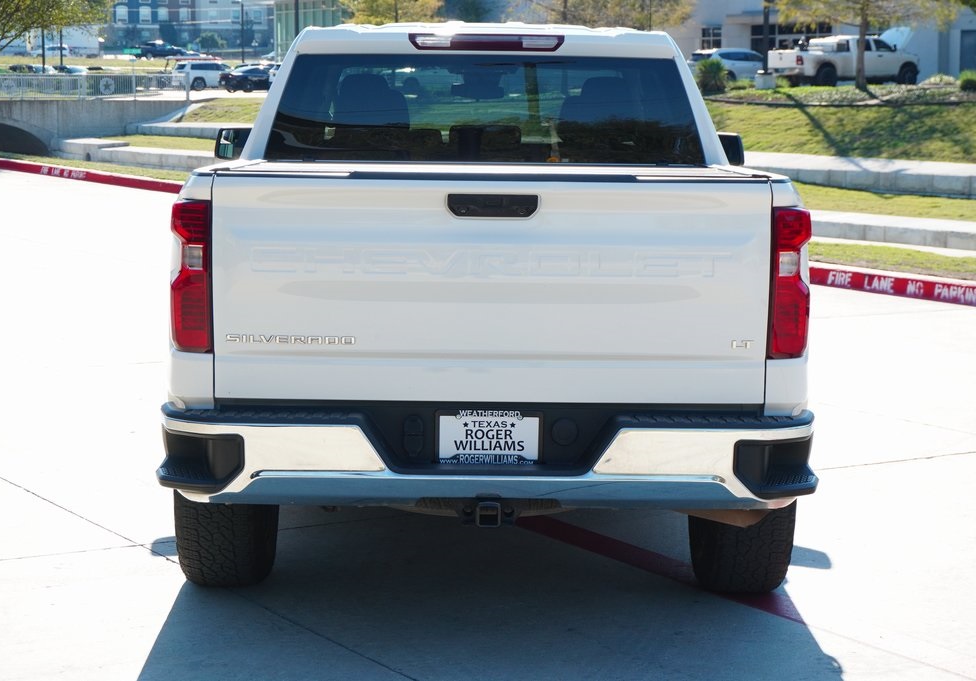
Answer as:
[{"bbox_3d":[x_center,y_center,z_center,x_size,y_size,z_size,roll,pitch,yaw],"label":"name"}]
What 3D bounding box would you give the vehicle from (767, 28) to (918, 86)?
[{"bbox_3d":[13.898,-10.927,80.000,5.950,2.050,2.050,-3,7,-25],"label":"vehicle"}]

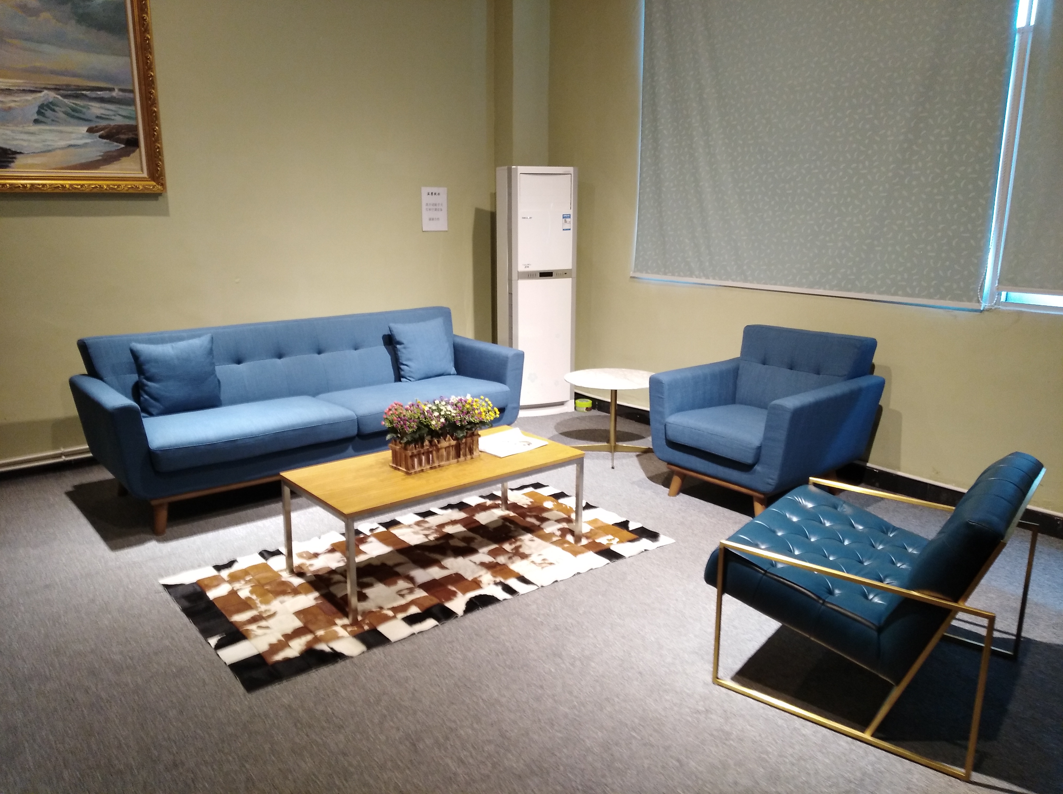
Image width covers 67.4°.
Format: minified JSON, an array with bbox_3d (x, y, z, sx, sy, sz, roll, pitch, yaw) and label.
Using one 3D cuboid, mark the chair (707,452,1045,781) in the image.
[{"bbox_3d":[1.089,0.542,2.558,0.803,0.713,0.794,10,16,37],"label":"chair"}]

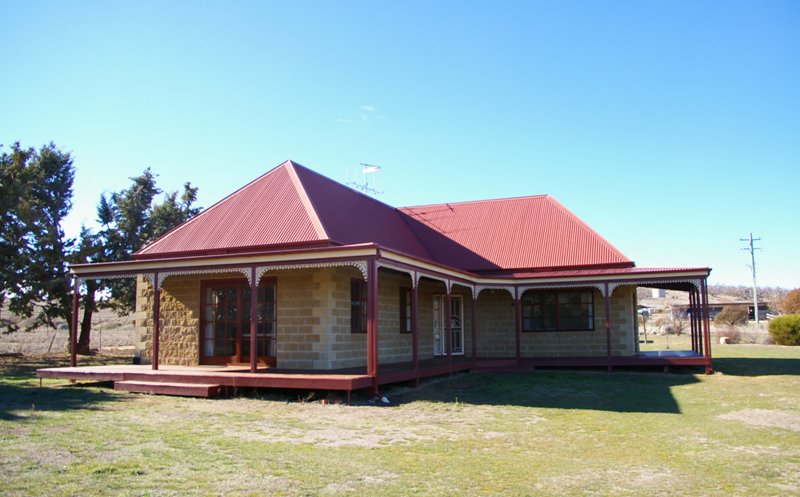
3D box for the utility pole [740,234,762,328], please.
[{"bbox_3d":[39.335,3.444,66.763,2.200,10.500,0.350,-2,-9,12],"label":"utility pole"}]

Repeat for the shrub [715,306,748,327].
[{"bbox_3d":[32.056,6.604,58.000,3.200,1.950,3.000,-1,-8,0],"label":"shrub"}]

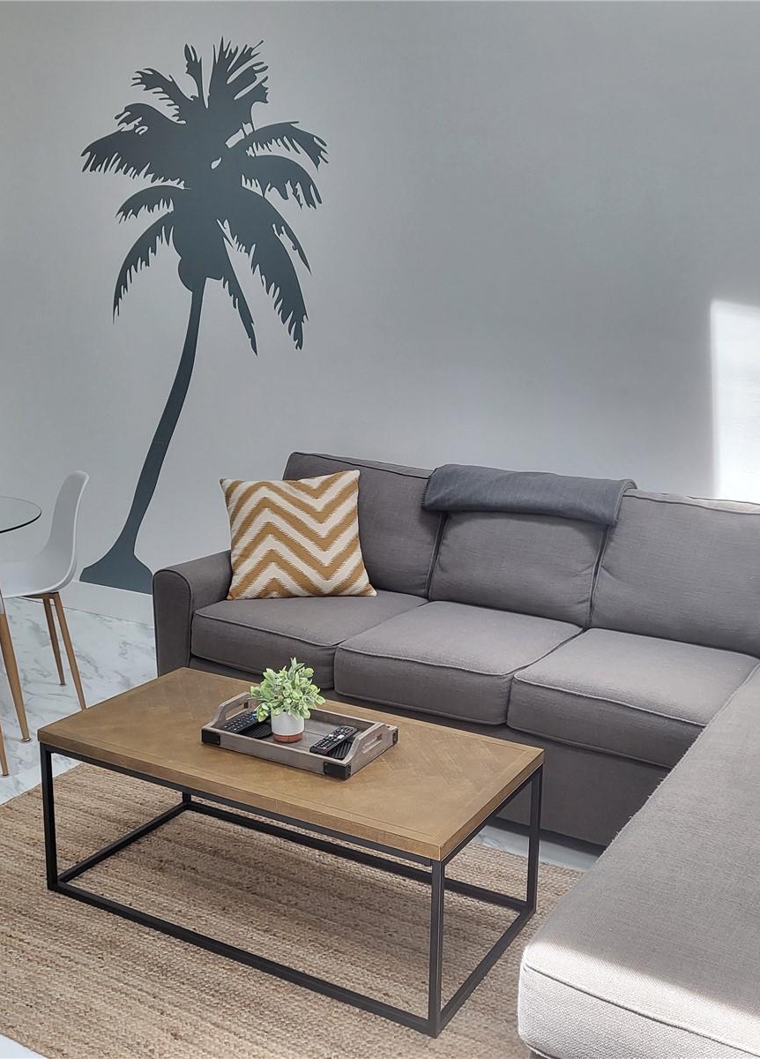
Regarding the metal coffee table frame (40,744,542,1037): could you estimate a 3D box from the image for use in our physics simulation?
[{"bbox_3d":[-0.226,0.732,2.605,1.104,0.394,0.534,7,13,29],"label":"metal coffee table frame"}]

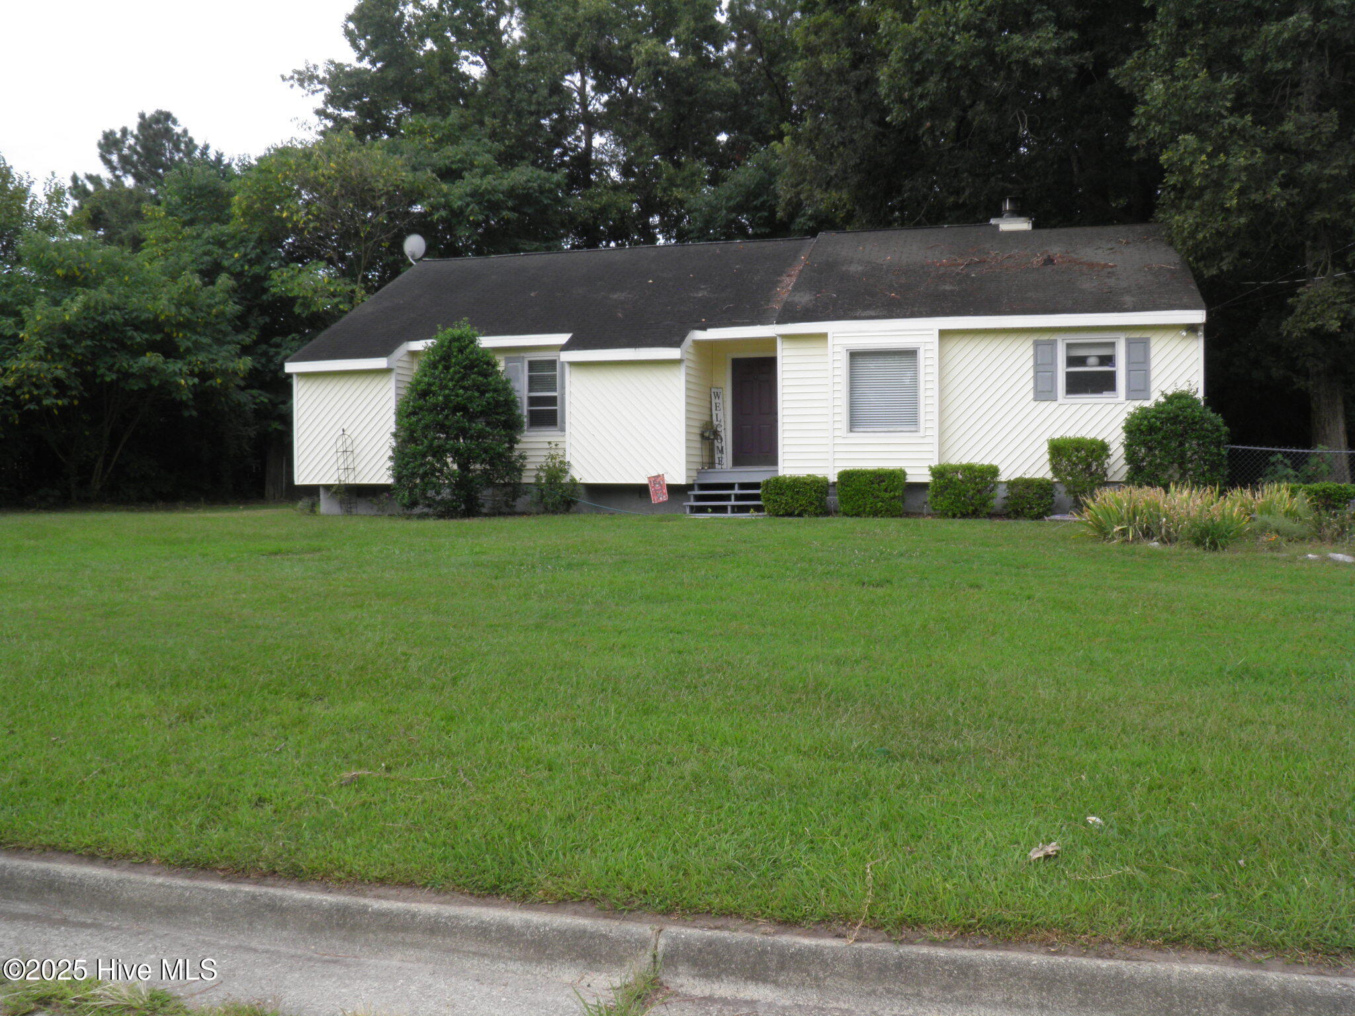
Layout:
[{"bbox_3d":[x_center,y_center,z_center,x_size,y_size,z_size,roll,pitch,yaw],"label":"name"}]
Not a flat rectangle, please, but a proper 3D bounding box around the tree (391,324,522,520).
[{"bbox_3d":[-3.909,-1.566,20.800,2.400,3.420,2.300,0,1,13],"label":"tree"}]

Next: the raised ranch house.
[{"bbox_3d":[1.609,-3.132,24.913,15.920,6.410,10.300,0,1,13],"label":"raised ranch house"}]

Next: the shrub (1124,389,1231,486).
[{"bbox_3d":[7.507,-0.822,17.700,1.600,1.900,1.550,0,1,13],"label":"shrub"}]

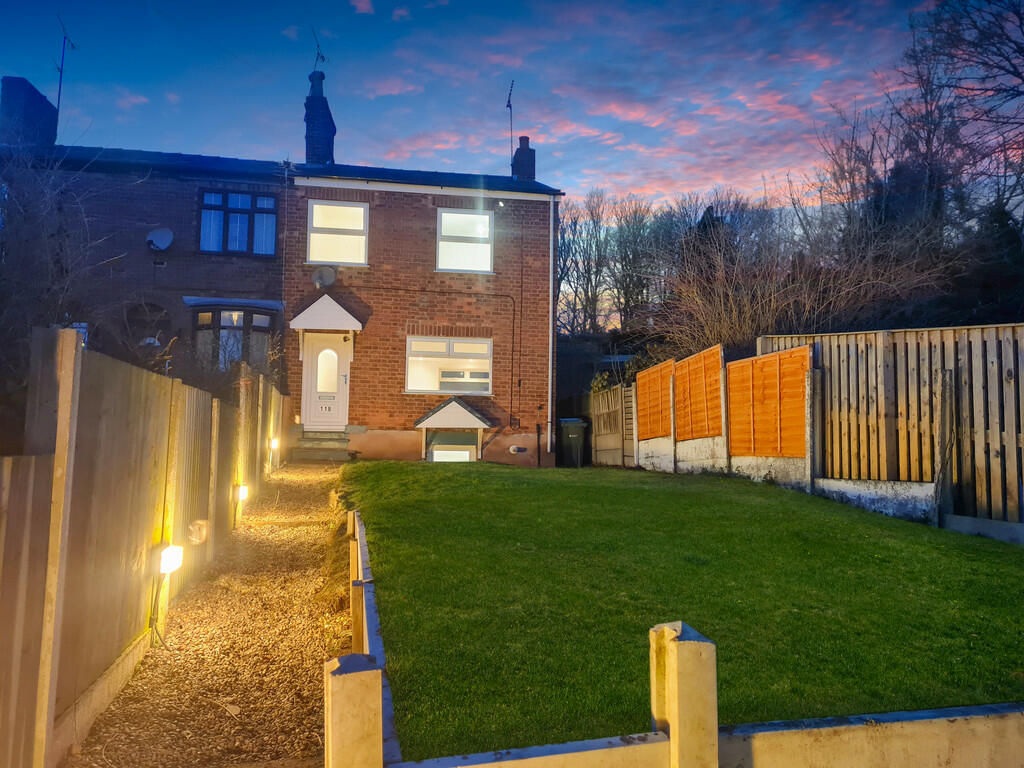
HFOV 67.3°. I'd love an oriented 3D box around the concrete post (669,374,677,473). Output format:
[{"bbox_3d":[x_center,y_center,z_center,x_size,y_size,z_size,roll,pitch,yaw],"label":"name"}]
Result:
[{"bbox_3d":[2.562,0.619,12.068,0.110,1.529,0.100,1,-6,-9],"label":"concrete post"}]

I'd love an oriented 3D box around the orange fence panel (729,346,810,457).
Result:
[{"bbox_3d":[3.062,0.263,9.272,0.050,1.220,1.830,3,-5,-12],"label":"orange fence panel"}]

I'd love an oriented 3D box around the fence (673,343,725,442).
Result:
[{"bbox_3d":[2.715,0.188,11.179,0.050,1.220,1.830,1,-7,-8],"label":"fence"}]

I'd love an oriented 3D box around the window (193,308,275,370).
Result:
[{"bbox_3d":[-5.601,-0.856,15.524,1.527,1.355,0.300,2,-6,-9],"label":"window"}]

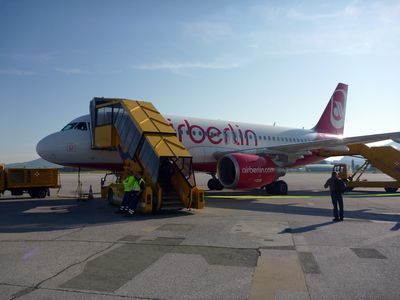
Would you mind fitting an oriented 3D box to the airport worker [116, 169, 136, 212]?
[{"bbox_3d":[-3.189,1.821,14.173,0.680,1.740,0.520,2,-4,-30],"label":"airport worker"}]

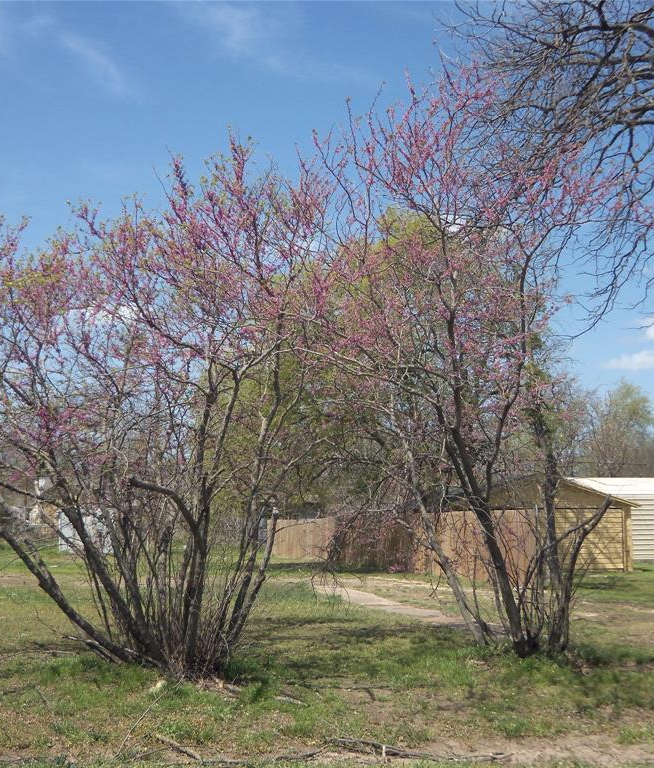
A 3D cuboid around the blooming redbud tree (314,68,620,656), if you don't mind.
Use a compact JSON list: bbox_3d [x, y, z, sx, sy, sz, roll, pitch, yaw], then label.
[{"bbox_3d":[1.700,-0.300,13.450,3.850,6.900,3.700,0,-7,0],"label":"blooming redbud tree"}]

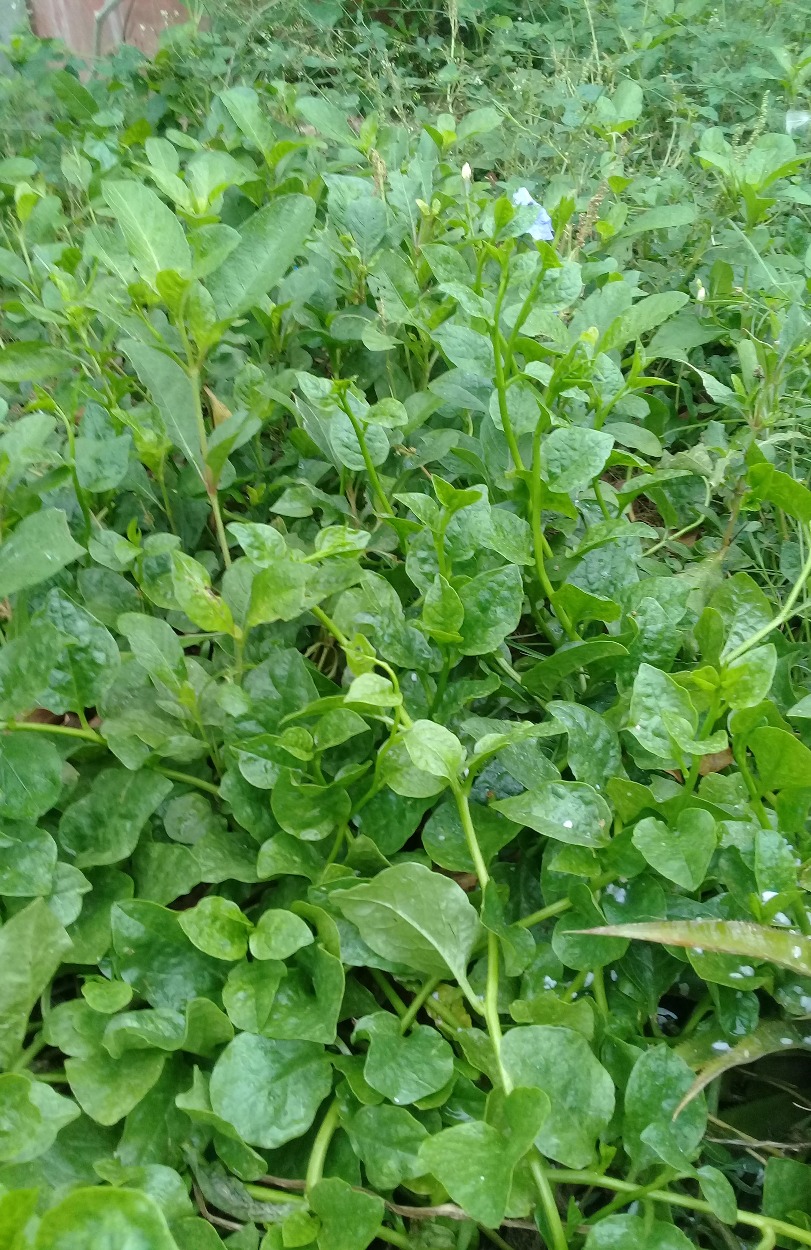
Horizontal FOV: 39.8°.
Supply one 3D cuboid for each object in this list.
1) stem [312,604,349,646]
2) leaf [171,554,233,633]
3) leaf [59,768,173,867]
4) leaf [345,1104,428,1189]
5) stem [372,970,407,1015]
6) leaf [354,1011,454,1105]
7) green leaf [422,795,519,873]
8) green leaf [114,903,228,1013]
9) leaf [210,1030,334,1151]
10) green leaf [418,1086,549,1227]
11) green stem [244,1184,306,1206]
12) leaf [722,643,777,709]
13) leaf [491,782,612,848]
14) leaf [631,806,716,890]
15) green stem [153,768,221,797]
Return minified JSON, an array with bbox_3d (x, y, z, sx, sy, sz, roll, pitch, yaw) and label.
[{"bbox_3d":[-0.059,0.000,0.880,0.009,0.009,0.050,-41,53,-3],"label":"stem"},{"bbox_3d":[-0.178,-0.028,0.982,0.040,0.018,0.093,-34,79,-16],"label":"leaf"},{"bbox_3d":[-0.233,0.155,0.900,0.100,0.025,0.070,-35,67,-26],"label":"leaf"},{"bbox_3d":[-0.011,0.320,0.687,0.063,0.020,0.046,32,59,21],"label":"leaf"},{"bbox_3d":[-0.012,0.277,0.843,0.009,0.009,0.046,-44,56,0],"label":"stem"},{"bbox_3d":[-0.001,0.277,0.715,0.061,0.022,0.054,4,56,3],"label":"leaf"},{"bbox_3d":[0.044,0.136,0.735,0.065,0.015,0.056,-1,70,0],"label":"green leaf"},{"bbox_3d":[-0.148,0.210,0.710,0.085,0.022,0.060,33,55,11],"label":"green leaf"},{"bbox_3d":[-0.078,0.270,0.650,0.066,0.015,0.070,32,59,17],"label":"leaf"},{"bbox_3d":[0.044,0.302,0.636,0.070,0.030,0.071,7,57,7],"label":"green leaf"},{"bbox_3d":[-0.079,0.346,0.679,0.044,0.009,0.009,11,53,5],"label":"green stem"},{"bbox_3d":[0.255,0.037,0.830,0.050,0.012,0.036,-45,68,-7],"label":"leaf"},{"bbox_3d":[0.100,0.130,0.770,0.082,0.016,0.052,0,52,2],"label":"leaf"},{"bbox_3d":[0.197,0.164,0.819,0.060,0.018,0.060,-11,61,3],"label":"leaf"},{"bbox_3d":[-0.152,0.109,0.780,0.054,0.007,0.008,17,43,19],"label":"green stem"}]

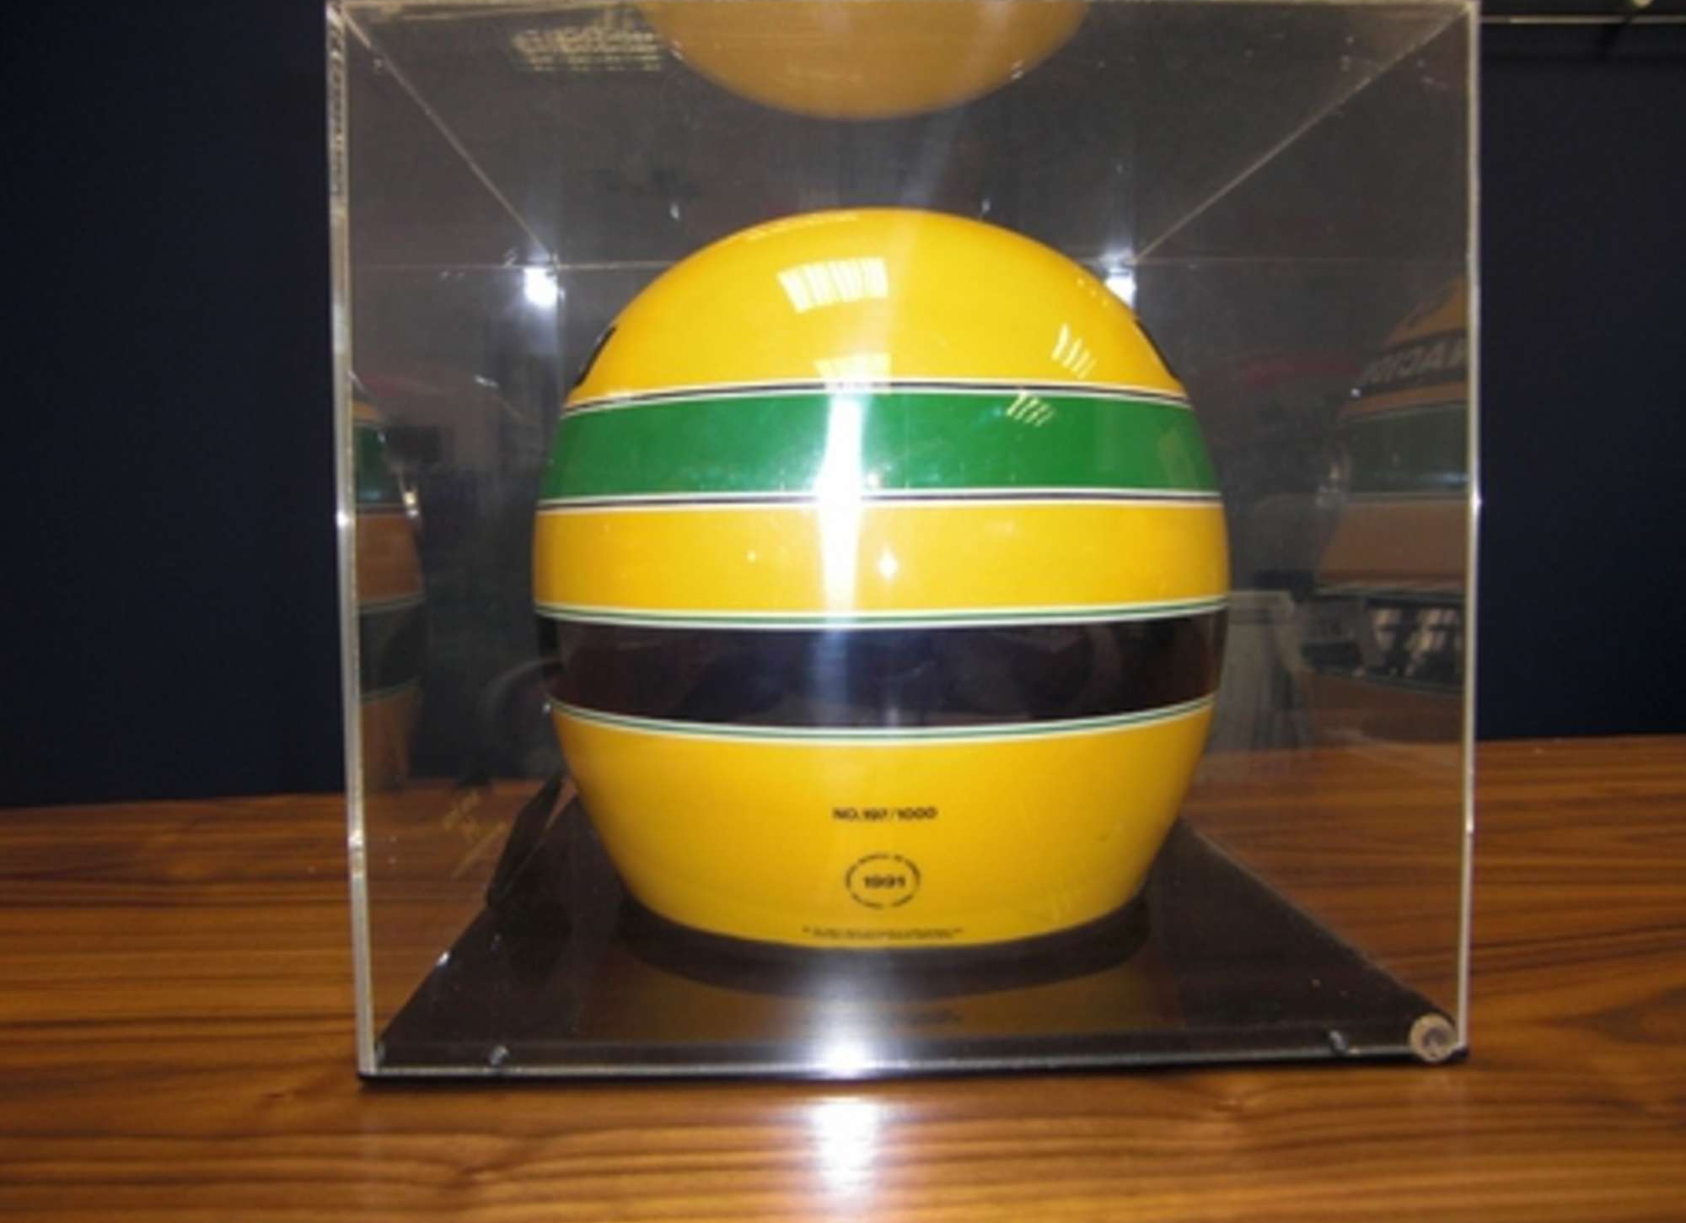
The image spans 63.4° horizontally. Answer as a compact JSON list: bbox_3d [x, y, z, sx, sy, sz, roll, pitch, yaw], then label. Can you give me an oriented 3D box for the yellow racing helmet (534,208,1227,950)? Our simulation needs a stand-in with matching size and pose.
[{"bbox_3d":[0.013,-0.022,0.527,0.254,0.258,0.325,-1,3,-1],"label":"yellow racing helmet"}]

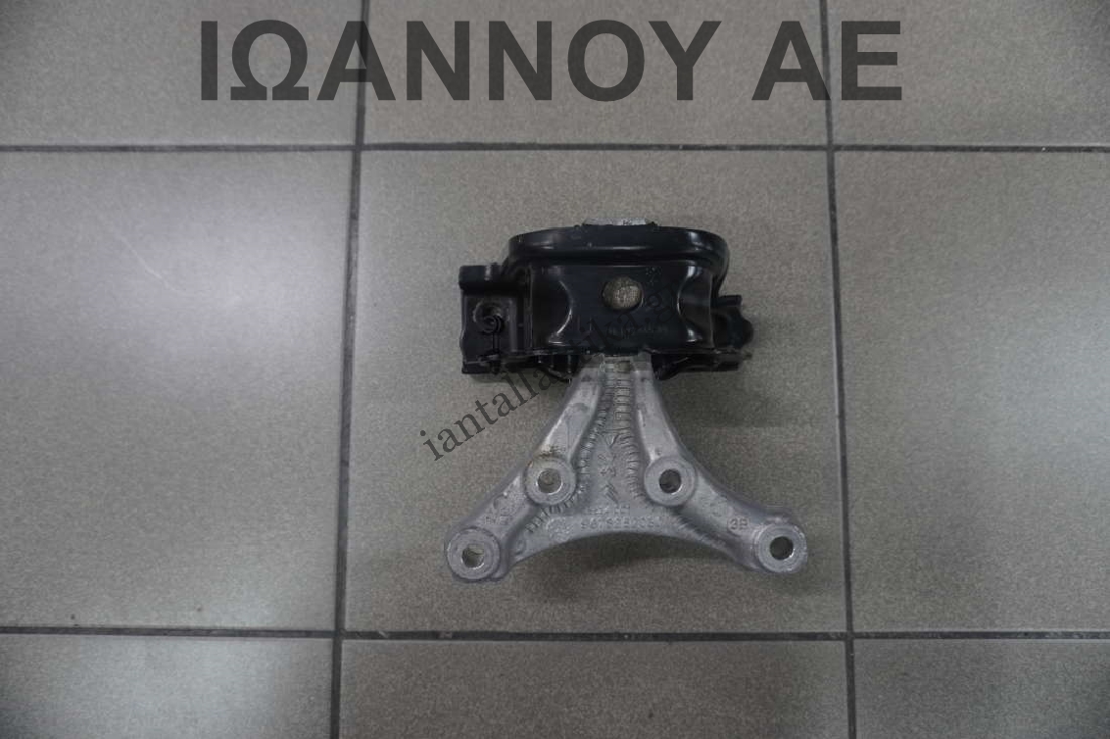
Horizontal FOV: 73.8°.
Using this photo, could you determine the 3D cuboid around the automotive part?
[{"bbox_3d":[0.039,0.016,0.433,0.206,0.088,0.209,-1,84,0],"label":"automotive part"}]

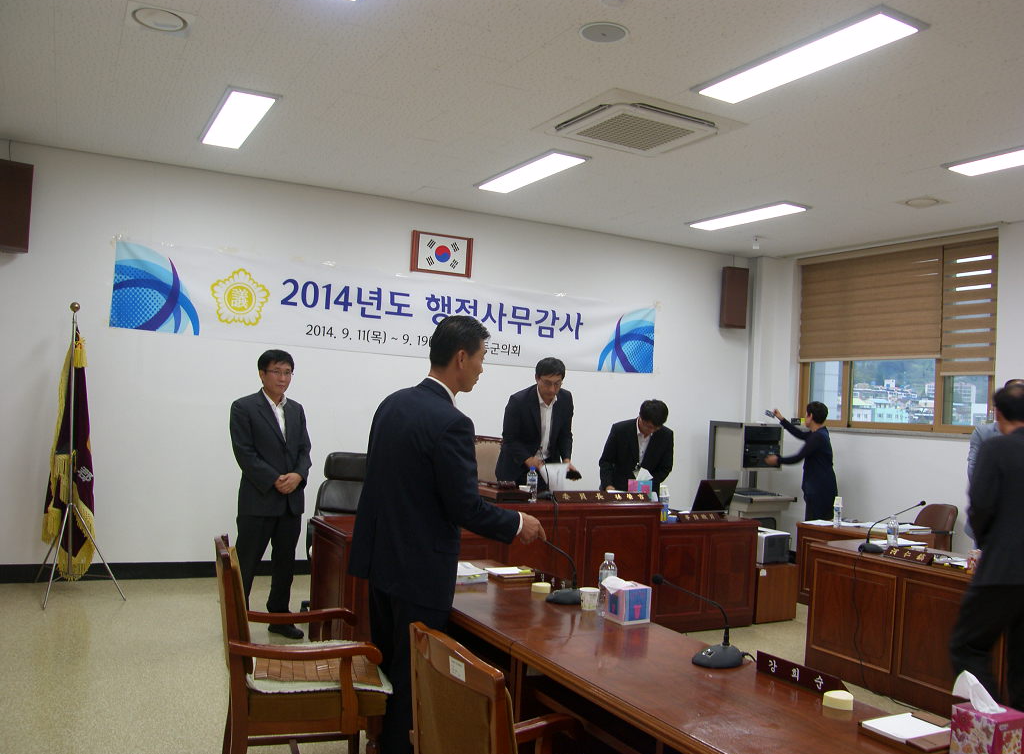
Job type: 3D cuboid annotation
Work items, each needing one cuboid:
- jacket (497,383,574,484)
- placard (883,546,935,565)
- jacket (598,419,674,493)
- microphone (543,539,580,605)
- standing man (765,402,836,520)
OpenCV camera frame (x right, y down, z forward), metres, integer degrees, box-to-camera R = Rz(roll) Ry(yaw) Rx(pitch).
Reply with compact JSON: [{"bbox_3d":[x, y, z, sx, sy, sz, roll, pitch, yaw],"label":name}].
[{"bbox_3d":[0.158,0.408,5.785,0.520,0.700,0.360,3,-1,-14],"label":"jacket"},{"bbox_3d":[2.130,0.957,4.454,0.050,0.053,0.270,3,-1,-29],"label":"placard"},{"bbox_3d":[0.908,0.611,6.104,0.540,0.600,0.440,3,-1,-9],"label":"jacket"},{"bbox_3d":[0.165,0.720,3.169,0.330,0.280,0.130,3,-1,-29],"label":"microphone"},{"bbox_3d":[2.490,1.005,7.191,0.600,1.620,0.460,2,-1,28],"label":"standing man"}]

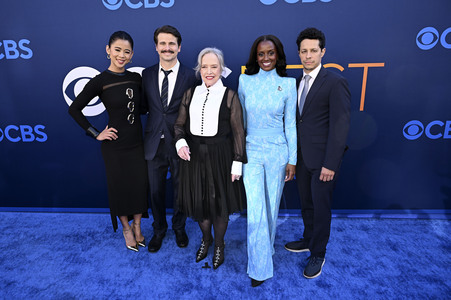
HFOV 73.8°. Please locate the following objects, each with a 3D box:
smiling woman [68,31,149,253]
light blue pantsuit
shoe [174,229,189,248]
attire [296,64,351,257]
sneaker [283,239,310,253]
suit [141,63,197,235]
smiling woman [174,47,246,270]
[{"bbox_3d":[-0.916,-0.032,2.478,0.580,1.760,0.420,-7,15,-23],"label":"smiling woman"},{"bbox_3d":[0.288,0.176,2.132,0.430,1.445,0.440,1,14,8],"label":"light blue pantsuit"},{"bbox_3d":[-0.391,0.750,2.705,0.105,0.115,0.295,-3,14,-10],"label":"shoe"},{"bbox_3d":[0.637,0.117,2.233,0.490,1.450,0.370,8,16,33],"label":"attire"},{"bbox_3d":[0.650,0.772,2.530,0.295,0.115,0.105,-2,14,-4],"label":"sneaker"},{"bbox_3d":[-0.414,0.037,2.517,0.520,1.490,0.330,-2,14,-5],"label":"suit"},{"bbox_3d":[-0.093,0.084,2.242,0.510,1.615,0.410,1,14,8],"label":"smiling woman"}]

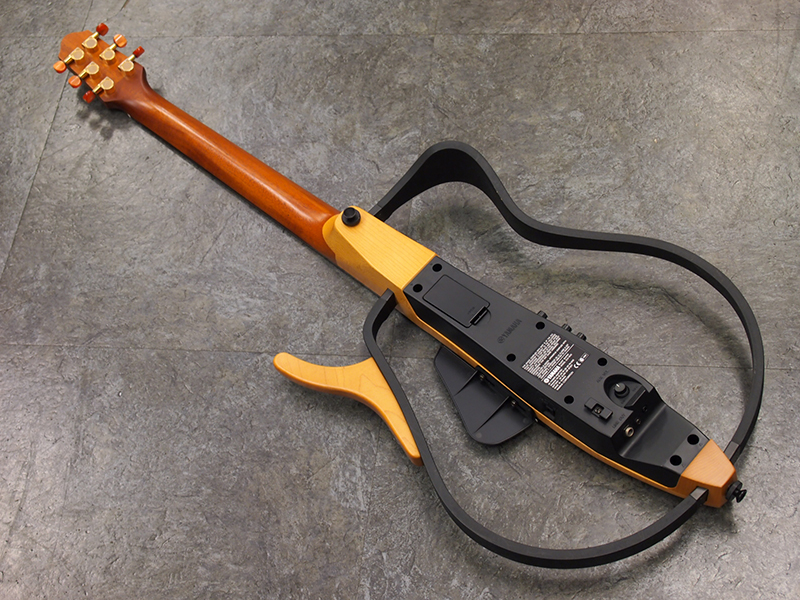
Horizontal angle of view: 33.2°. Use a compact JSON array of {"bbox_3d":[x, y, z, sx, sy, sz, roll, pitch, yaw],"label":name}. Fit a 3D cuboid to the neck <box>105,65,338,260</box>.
[{"bbox_3d":[-0.195,-0.160,1.528,0.370,0.032,0.063,35,69,27],"label":"neck"}]

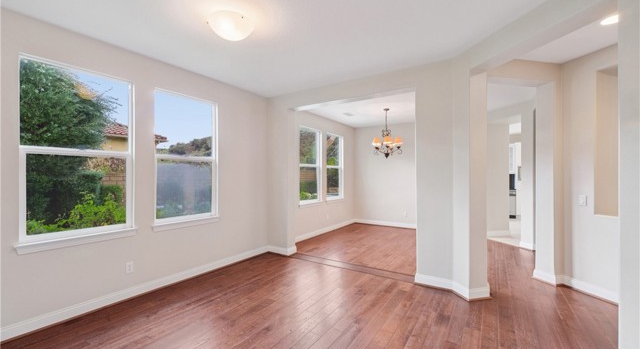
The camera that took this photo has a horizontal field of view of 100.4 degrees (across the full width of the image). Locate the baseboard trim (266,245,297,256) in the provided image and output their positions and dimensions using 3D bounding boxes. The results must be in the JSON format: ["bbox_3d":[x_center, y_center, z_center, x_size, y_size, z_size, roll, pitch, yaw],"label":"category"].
[{"bbox_3d":[-0.658,1.320,4.706,0.470,0.130,0.230,0,0,34],"label":"baseboard trim"}]

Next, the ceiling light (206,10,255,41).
[{"bbox_3d":[-0.770,-1.275,2.320,0.395,0.142,0.395,0,0,0],"label":"ceiling light"}]

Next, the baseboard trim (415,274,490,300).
[{"bbox_3d":[1.532,1.320,3.126,0.810,0.130,0.220,0,0,34],"label":"baseboard trim"}]

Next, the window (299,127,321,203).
[{"bbox_3d":[-0.200,-0.190,5.868,0.100,1.620,0.830,0,0,34],"label":"window"}]

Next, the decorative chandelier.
[{"bbox_3d":[1.390,-0.830,5.500,0.640,1.030,0.640,0,0,34],"label":"decorative chandelier"}]

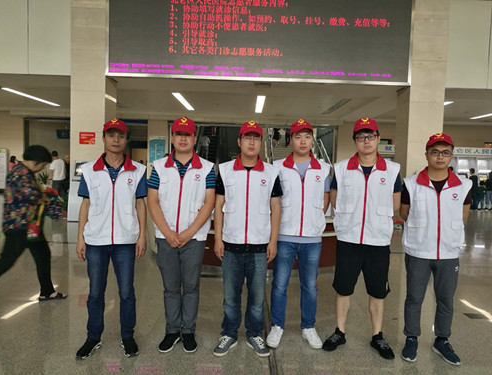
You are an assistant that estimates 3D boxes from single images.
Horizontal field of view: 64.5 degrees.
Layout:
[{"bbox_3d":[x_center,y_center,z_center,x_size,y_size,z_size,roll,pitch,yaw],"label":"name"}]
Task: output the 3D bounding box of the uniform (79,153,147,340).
[{"bbox_3d":[-0.981,0.439,2.887,0.470,1.391,0.290,1,3,-15],"label":"uniform"}]

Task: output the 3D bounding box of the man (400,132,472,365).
[{"bbox_3d":[1.412,0.449,2.948,0.490,1.704,0.360,3,3,14],"label":"man"}]

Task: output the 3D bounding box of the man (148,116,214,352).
[{"bbox_3d":[-0.493,0.355,2.983,0.500,1.768,0.350,1,3,-8],"label":"man"}]

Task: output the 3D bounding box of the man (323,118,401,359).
[{"bbox_3d":[0.901,0.377,3.017,0.540,1.808,0.350,3,3,15],"label":"man"}]

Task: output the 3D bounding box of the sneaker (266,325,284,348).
[{"bbox_3d":[0.245,1.193,3.192,0.108,0.115,0.285,3,3,17],"label":"sneaker"}]

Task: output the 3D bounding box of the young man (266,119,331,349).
[{"bbox_3d":[0.432,0.361,3.141,0.490,1.798,0.330,2,3,5],"label":"young man"}]

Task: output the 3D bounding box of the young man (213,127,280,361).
[{"bbox_3d":[0.011,0.379,2.957,0.500,1.755,0.330,2,3,0],"label":"young man"}]

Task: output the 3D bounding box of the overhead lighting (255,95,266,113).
[{"bbox_3d":[0.503,-2.916,13.764,0.290,0.080,3.697,2,3,1],"label":"overhead lighting"}]

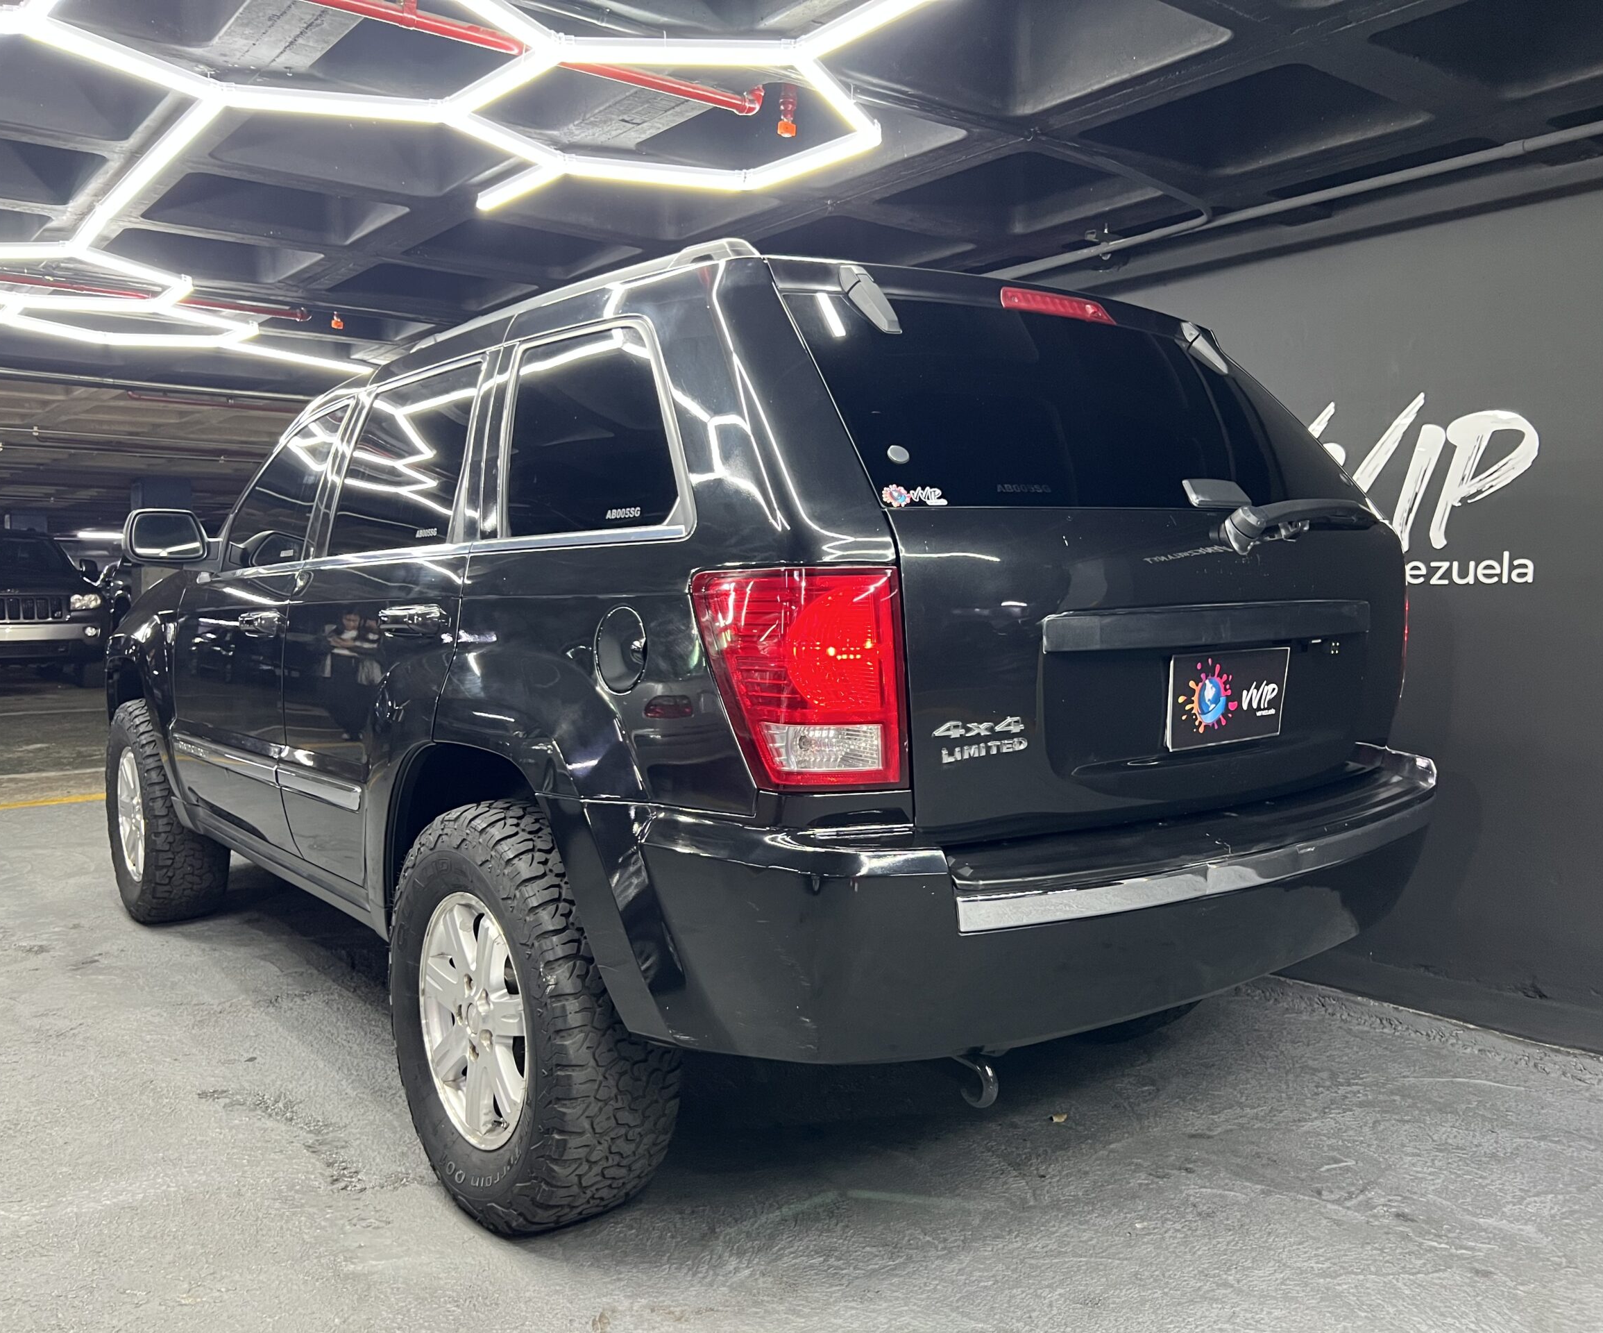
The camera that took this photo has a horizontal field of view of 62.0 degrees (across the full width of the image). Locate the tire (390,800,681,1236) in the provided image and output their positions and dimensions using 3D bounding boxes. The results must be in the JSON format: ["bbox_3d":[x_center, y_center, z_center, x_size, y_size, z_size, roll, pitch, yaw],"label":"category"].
[{"bbox_3d":[-0.525,0.643,2.542,0.260,0.775,0.790,-2,4,-38],"label":"tire"}]

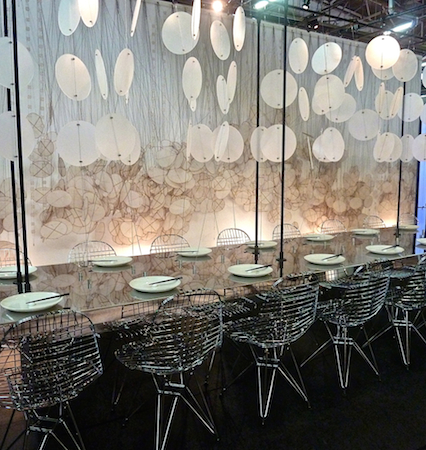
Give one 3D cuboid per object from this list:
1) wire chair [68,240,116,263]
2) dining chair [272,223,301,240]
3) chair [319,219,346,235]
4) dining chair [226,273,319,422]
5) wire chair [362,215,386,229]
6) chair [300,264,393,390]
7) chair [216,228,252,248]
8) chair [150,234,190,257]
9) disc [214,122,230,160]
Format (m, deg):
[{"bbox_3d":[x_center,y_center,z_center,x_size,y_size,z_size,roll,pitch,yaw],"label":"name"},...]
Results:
[{"bbox_3d":[-0.726,0.559,3.029,0.485,0.830,0.530,-5,9,-31],"label":"wire chair"},{"bbox_3d":[0.823,0.433,3.933,0.480,0.825,0.530,-5,9,-31],"label":"dining chair"},{"bbox_3d":[1.392,0.384,4.341,0.485,0.830,0.530,-5,9,-31],"label":"chair"},{"bbox_3d":[0.307,0.622,2.508,0.480,0.825,0.530,-5,9,-31],"label":"dining chair"},{"bbox_3d":[1.859,0.349,4.554,0.480,0.825,0.530,-5,9,-31],"label":"wire chair"},{"bbox_3d":[0.832,0.580,2.823,0.480,0.825,0.530,-5,9,-31],"label":"chair"},{"bbox_3d":[0.305,0.474,3.623,0.480,0.825,0.530,-5,9,-31],"label":"chair"},{"bbox_3d":[-0.205,0.516,3.352,0.485,0.830,0.530,-5,9,-31],"label":"chair"},{"bbox_3d":[0.057,-0.519,2.700,0.012,0.250,0.250,15,11,13],"label":"disc"}]

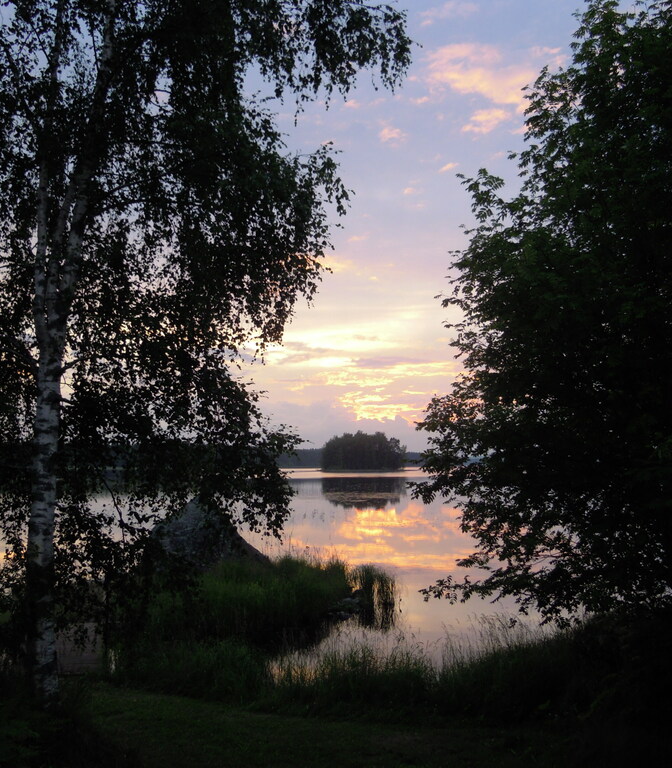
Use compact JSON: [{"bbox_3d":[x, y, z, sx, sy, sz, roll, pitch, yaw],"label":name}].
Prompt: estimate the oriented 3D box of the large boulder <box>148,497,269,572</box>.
[{"bbox_3d":[-1.910,2.330,12.500,1.850,1.300,1.600,0,-6,0],"label":"large boulder"}]

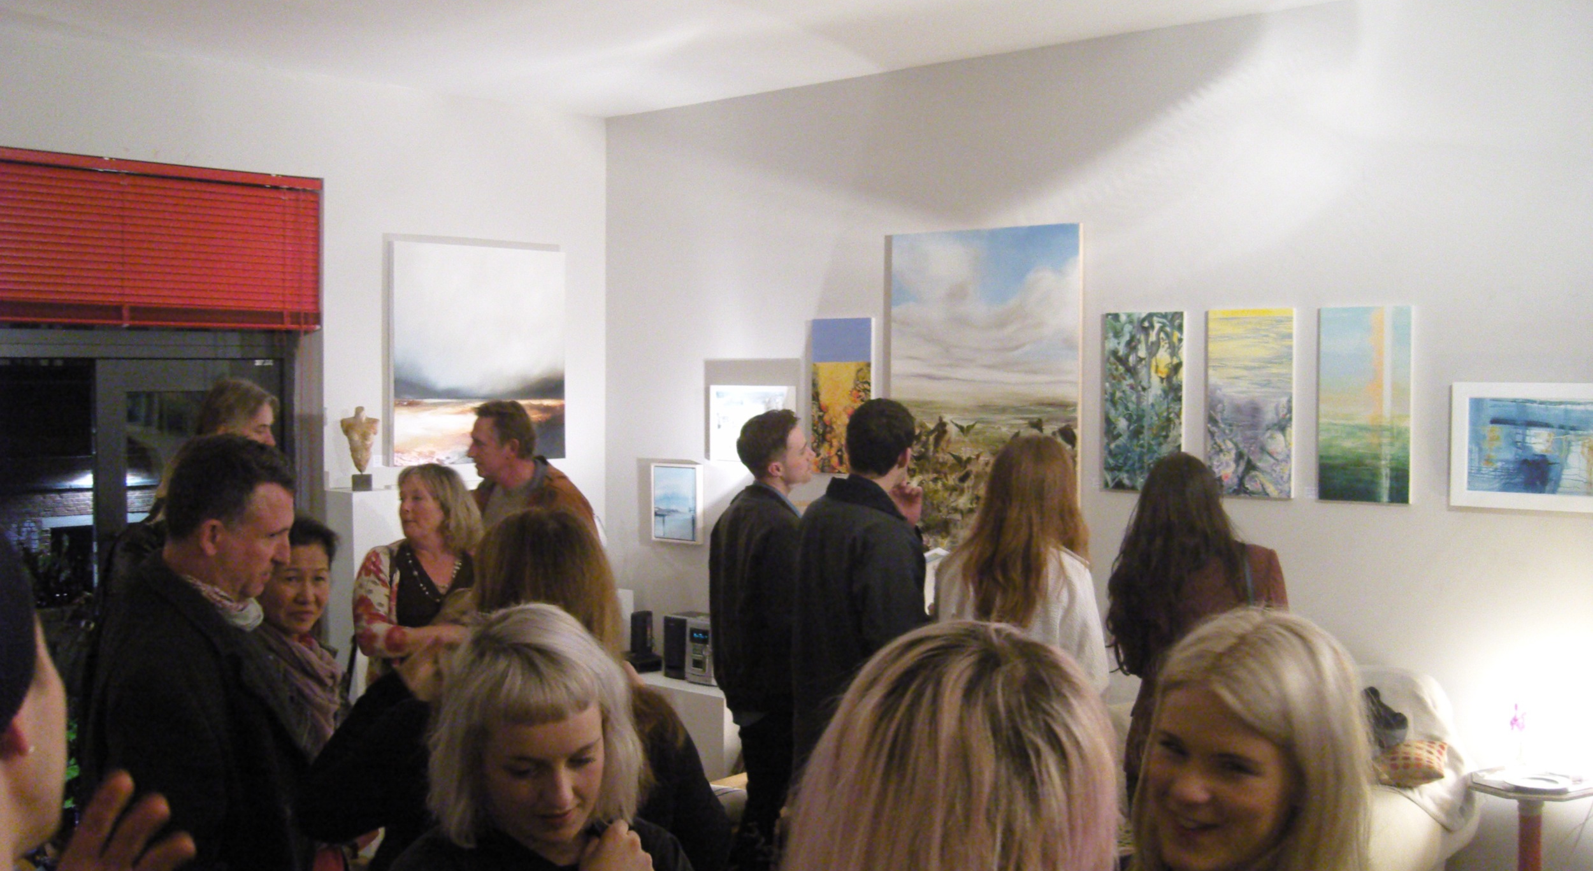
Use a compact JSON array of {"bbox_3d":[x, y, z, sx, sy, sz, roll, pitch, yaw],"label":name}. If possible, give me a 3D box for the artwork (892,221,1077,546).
[{"bbox_3d":[0.672,-0.154,5.689,0.830,1.200,0.035,2,3,41],"label":"artwork"}]

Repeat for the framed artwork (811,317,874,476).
[{"bbox_3d":[0.185,-0.153,6.117,0.297,0.605,0.035,2,3,41],"label":"framed artwork"}]

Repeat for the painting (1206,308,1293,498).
[{"bbox_3d":[1.476,-0.104,5.080,0.290,0.610,0.025,2,3,41],"label":"painting"}]

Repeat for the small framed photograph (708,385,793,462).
[{"bbox_3d":[-0.181,-0.046,6.537,0.475,0.330,0.035,2,3,41],"label":"small framed photograph"}]

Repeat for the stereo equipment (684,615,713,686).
[{"bbox_3d":[-0.305,0.871,6.403,0.155,0.265,0.250,2,3,41],"label":"stereo equipment"}]

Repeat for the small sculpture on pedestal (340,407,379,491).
[{"bbox_3d":[-1.628,0.051,5.830,0.148,0.310,0.090,-1,2,-18],"label":"small sculpture on pedestal"}]

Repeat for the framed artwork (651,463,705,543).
[{"bbox_3d":[-0.508,0.291,6.735,0.270,0.330,0.045,2,3,41],"label":"framed artwork"}]

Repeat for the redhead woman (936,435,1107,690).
[{"bbox_3d":[0.607,0.846,4.232,0.500,1.690,0.360,0,2,8],"label":"redhead woman"}]

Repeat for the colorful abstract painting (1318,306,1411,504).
[{"bbox_3d":[1.734,-0.093,4.760,0.283,0.596,0.035,2,3,41],"label":"colorful abstract painting"}]

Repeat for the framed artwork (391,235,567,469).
[{"bbox_3d":[-1.307,-0.334,6.492,0.040,0.888,0.880,2,3,41],"label":"framed artwork"}]

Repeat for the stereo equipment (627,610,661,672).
[{"bbox_3d":[-0.656,0.868,6.632,0.110,0.250,0.130,2,3,41],"label":"stereo equipment"}]

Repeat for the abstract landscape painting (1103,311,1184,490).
[{"bbox_3d":[1.169,-0.111,5.255,0.287,0.600,0.035,2,3,41],"label":"abstract landscape painting"}]

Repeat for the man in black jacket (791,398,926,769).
[{"bbox_3d":[0.182,0.788,4.530,0.460,1.780,0.350,1,3,30],"label":"man in black jacket"}]

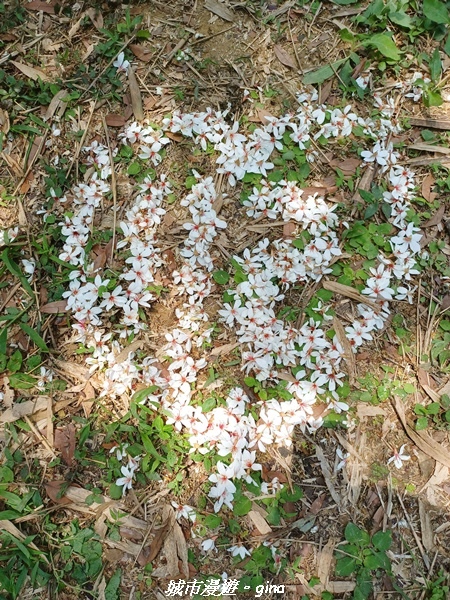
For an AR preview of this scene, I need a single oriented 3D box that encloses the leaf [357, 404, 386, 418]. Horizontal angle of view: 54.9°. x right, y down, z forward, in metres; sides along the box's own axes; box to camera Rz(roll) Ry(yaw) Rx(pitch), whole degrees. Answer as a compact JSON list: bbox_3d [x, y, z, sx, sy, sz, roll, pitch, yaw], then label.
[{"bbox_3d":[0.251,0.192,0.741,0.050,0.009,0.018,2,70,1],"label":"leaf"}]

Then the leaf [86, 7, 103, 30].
[{"bbox_3d":[-0.318,-0.688,1.061,0.021,0.010,0.082,-28,72,-10],"label":"leaf"}]

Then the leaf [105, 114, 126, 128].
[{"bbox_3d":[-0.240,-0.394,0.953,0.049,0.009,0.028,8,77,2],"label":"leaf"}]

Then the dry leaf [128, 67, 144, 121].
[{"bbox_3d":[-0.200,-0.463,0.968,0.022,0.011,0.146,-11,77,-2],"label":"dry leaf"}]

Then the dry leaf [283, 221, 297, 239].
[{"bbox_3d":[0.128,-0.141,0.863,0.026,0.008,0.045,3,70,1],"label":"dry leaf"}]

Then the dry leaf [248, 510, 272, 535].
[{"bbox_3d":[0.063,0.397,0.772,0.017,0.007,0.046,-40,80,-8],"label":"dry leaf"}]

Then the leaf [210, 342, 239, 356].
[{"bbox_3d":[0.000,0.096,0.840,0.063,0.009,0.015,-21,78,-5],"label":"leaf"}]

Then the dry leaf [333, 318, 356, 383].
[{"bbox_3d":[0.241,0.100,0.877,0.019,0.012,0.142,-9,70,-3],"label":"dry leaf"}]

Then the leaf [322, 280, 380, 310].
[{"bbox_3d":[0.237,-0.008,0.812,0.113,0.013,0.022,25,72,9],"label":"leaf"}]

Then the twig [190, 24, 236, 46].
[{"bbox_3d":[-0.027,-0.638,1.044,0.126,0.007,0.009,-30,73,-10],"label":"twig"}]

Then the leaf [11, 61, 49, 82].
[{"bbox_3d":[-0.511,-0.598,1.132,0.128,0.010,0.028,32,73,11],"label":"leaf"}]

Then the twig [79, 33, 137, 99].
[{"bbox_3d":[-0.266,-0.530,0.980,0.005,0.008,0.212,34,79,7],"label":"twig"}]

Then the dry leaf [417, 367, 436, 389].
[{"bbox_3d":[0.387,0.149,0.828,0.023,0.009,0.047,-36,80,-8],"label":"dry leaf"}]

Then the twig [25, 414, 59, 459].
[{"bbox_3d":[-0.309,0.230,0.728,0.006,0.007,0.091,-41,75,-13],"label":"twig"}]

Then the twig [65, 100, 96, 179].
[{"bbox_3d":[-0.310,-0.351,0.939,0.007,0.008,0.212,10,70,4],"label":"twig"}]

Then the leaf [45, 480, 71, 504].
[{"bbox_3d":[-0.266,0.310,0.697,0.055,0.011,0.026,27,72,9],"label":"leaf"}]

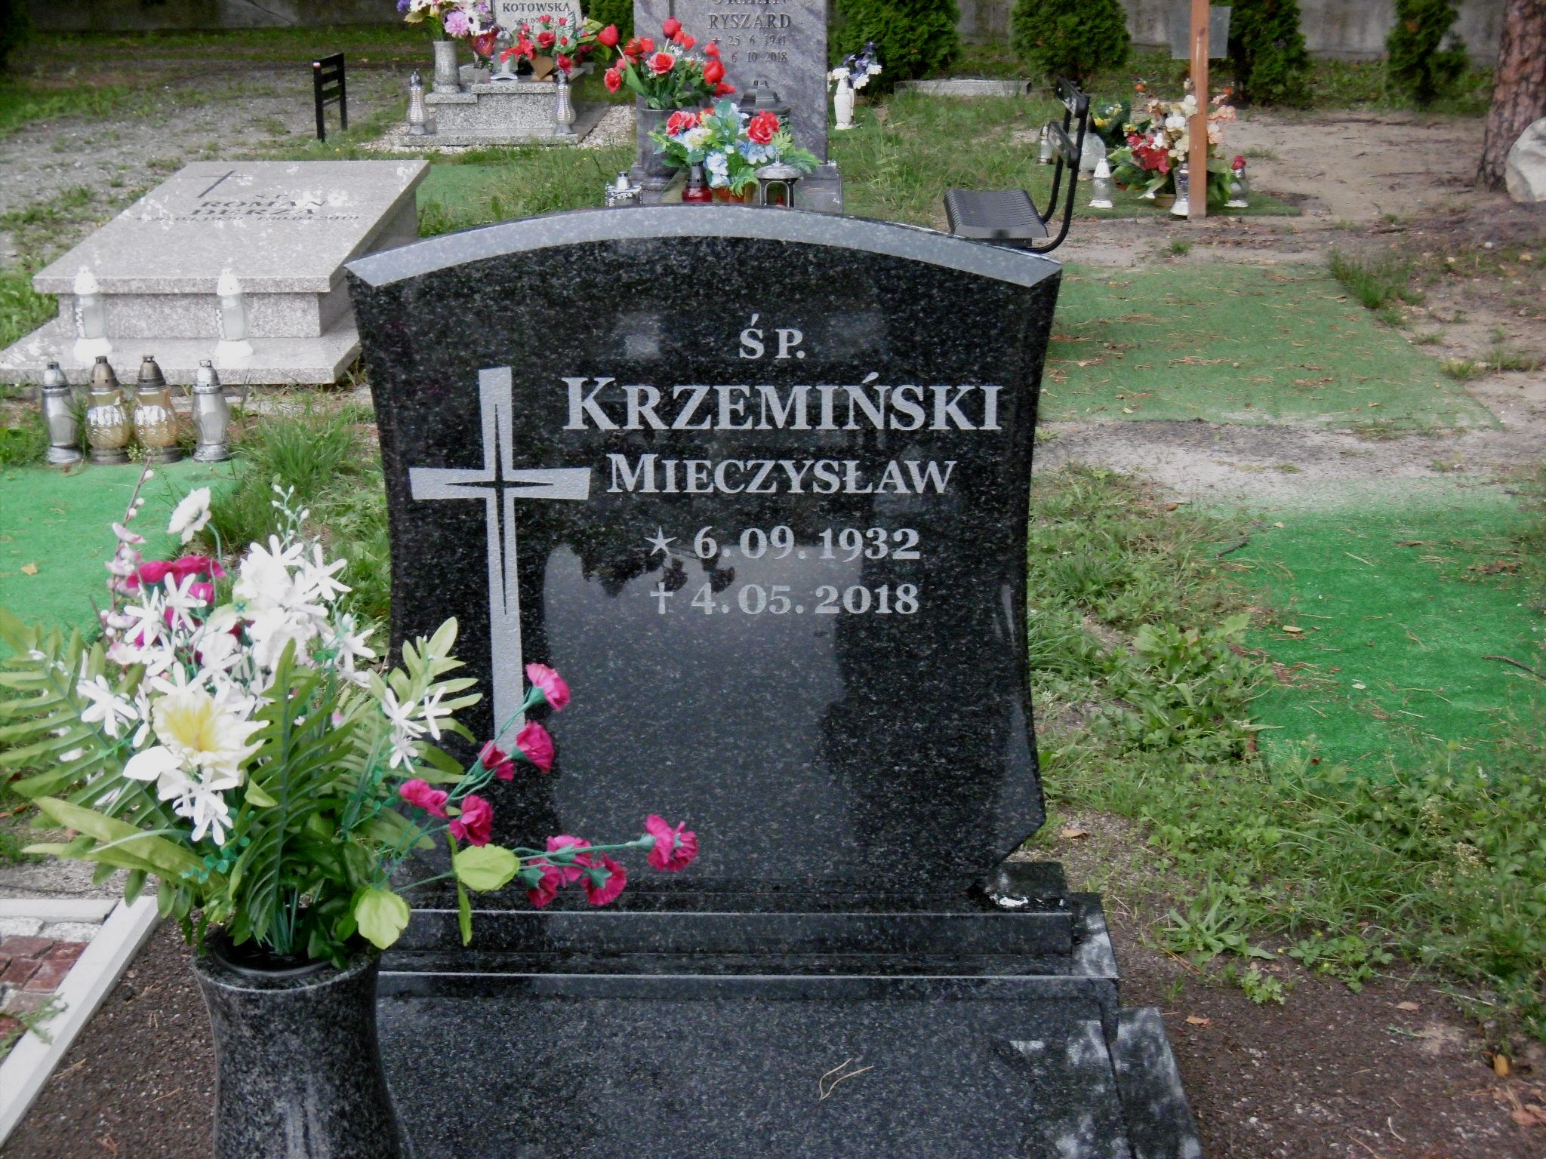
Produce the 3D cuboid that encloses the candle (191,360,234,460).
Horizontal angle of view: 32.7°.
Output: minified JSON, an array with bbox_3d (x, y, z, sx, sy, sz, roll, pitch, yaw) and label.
[{"bbox_3d":[-1.427,-0.428,6.678,0.099,0.252,0.099,-4,15,-12],"label":"candle"}]

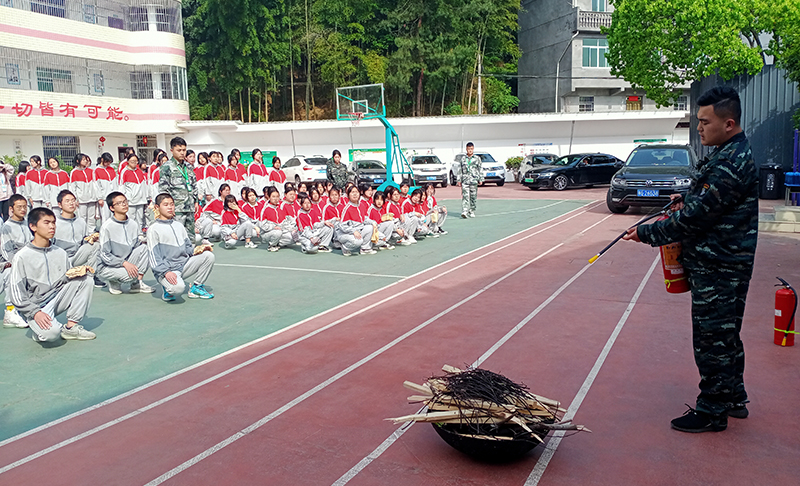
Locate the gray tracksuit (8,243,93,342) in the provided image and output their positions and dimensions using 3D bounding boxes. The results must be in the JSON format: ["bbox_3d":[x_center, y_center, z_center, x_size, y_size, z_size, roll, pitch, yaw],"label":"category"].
[{"bbox_3d":[-2.943,0.358,5.430,0.660,0.800,0.510,2,8,22],"label":"gray tracksuit"}]

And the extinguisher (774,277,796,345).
[{"bbox_3d":[2.846,0.496,4.780,0.170,0.500,0.160,5,10,40],"label":"extinguisher"}]

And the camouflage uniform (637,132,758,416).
[{"bbox_3d":[1.558,0.129,3.400,0.610,1.460,0.530,1,8,18],"label":"camouflage uniform"}]

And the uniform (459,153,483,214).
[{"bbox_3d":[1.721,-1.446,15.850,0.580,1.450,0.380,0,8,10],"label":"uniform"}]

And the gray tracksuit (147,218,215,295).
[{"bbox_3d":[-2.348,0.129,6.925,0.660,0.830,0.510,3,9,32],"label":"gray tracksuit"}]

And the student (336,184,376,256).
[{"bbox_3d":[-0.677,-0.354,9.950,0.540,1.020,0.620,-8,10,-40],"label":"student"}]

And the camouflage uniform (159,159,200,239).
[{"bbox_3d":[-2.689,-0.321,8.001,0.340,1.430,0.520,6,10,42],"label":"camouflage uniform"}]

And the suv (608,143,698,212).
[{"bbox_3d":[6.772,-1.718,16.600,1.880,1.680,4.600,3,8,30],"label":"suv"}]

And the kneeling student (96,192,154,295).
[{"bbox_3d":[-3.091,-0.009,7.268,0.660,1.110,0.500,3,8,30],"label":"kneeling student"}]

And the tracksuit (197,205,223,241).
[{"bbox_3d":[-3.356,-0.298,11.400,0.470,0.620,0.400,5,10,41],"label":"tracksuit"}]

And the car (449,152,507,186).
[{"bbox_3d":[4.034,-3.892,34.194,1.850,1.700,4.500,-3,8,-16],"label":"car"}]

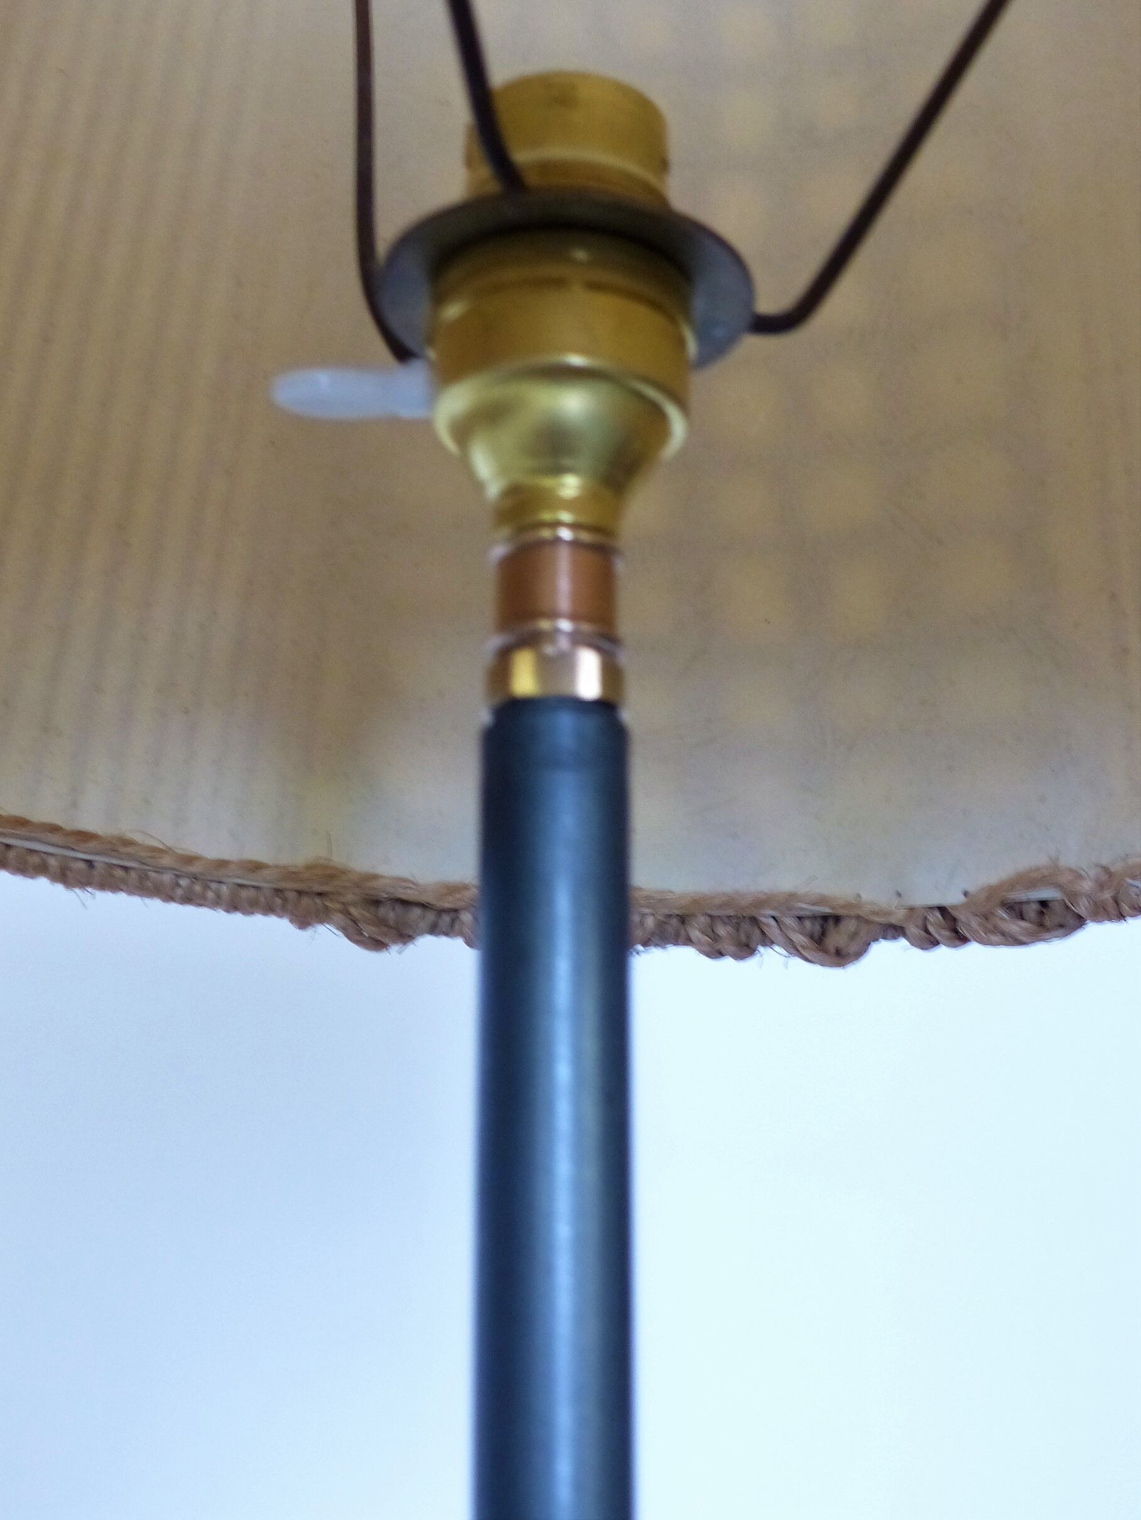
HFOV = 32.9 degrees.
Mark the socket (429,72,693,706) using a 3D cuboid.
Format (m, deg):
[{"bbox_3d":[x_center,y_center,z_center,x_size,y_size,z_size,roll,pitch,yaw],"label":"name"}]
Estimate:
[{"bbox_3d":[-0.001,-0.045,0.249,0.034,0.082,0.034,1,-15,0],"label":"socket"}]

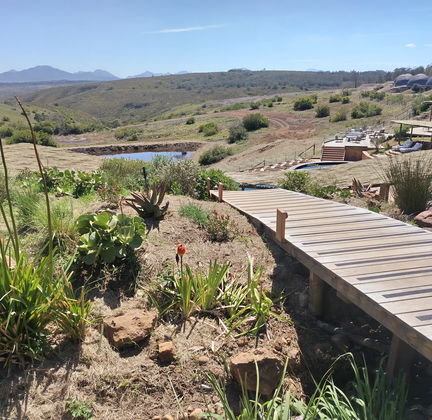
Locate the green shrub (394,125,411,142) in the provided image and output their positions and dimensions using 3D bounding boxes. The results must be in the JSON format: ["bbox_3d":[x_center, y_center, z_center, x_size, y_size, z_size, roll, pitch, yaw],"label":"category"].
[{"bbox_3d":[19.692,-8.078,41.000,1.700,1.750,1.600,8,21,24],"label":"green shrub"}]

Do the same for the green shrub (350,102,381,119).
[{"bbox_3d":[24.030,-15.887,62.000,4.900,2.400,3.800,6,20,20],"label":"green shrub"}]

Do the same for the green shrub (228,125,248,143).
[{"bbox_3d":[2.897,-9.851,50.000,2.500,2.100,2.400,0,19,3],"label":"green shrub"}]

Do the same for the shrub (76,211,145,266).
[{"bbox_3d":[-1.060,0.286,3.900,0.670,0.480,0.620,-6,19,-16],"label":"shrub"}]

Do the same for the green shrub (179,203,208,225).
[{"bbox_3d":[-0.296,0.046,5.100,0.390,0.240,0.370,-2,19,-3],"label":"green shrub"}]

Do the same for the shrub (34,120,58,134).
[{"bbox_3d":[-28.810,-14.023,66.000,4.000,2.500,3.600,-9,20,-22],"label":"shrub"}]

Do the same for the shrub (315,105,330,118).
[{"bbox_3d":[18.102,-16.742,66.000,2.600,2.200,2.500,4,19,14],"label":"shrub"}]

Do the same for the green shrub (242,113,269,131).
[{"bbox_3d":[6.002,-13.447,59.000,3.900,2.500,3.600,1,19,6],"label":"green shrub"}]

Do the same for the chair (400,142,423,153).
[{"bbox_3d":[18.125,-5.794,36.000,1.900,0.750,0.750,-11,21,-28],"label":"chair"}]

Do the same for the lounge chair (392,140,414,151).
[{"bbox_3d":[18.011,-6.196,37.300,1.900,0.750,0.750,-11,21,-28],"label":"lounge chair"}]

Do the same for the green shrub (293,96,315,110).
[{"bbox_3d":[16.675,-20.227,73.601,4.068,2.472,3.458,0,19,0],"label":"green shrub"}]

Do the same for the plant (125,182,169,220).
[{"bbox_3d":[-0.967,-0.118,5.400,0.600,0.460,0.560,-5,19,-10],"label":"plant"}]

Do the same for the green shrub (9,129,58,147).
[{"bbox_3d":[-24.910,-9.814,52.609,6.131,2.422,3.679,0,19,0],"label":"green shrub"}]

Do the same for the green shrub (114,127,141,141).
[{"bbox_3d":[-15.042,-12.967,65.635,4.285,2.259,3.214,0,19,0],"label":"green shrub"}]

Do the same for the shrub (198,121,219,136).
[{"bbox_3d":[-1.159,-12.545,59.621,3.070,2.346,2.610,0,19,0],"label":"shrub"}]

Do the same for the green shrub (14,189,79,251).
[{"bbox_3d":[-2.030,0.078,4.540,0.686,0.683,0.617,0,19,0],"label":"green shrub"}]

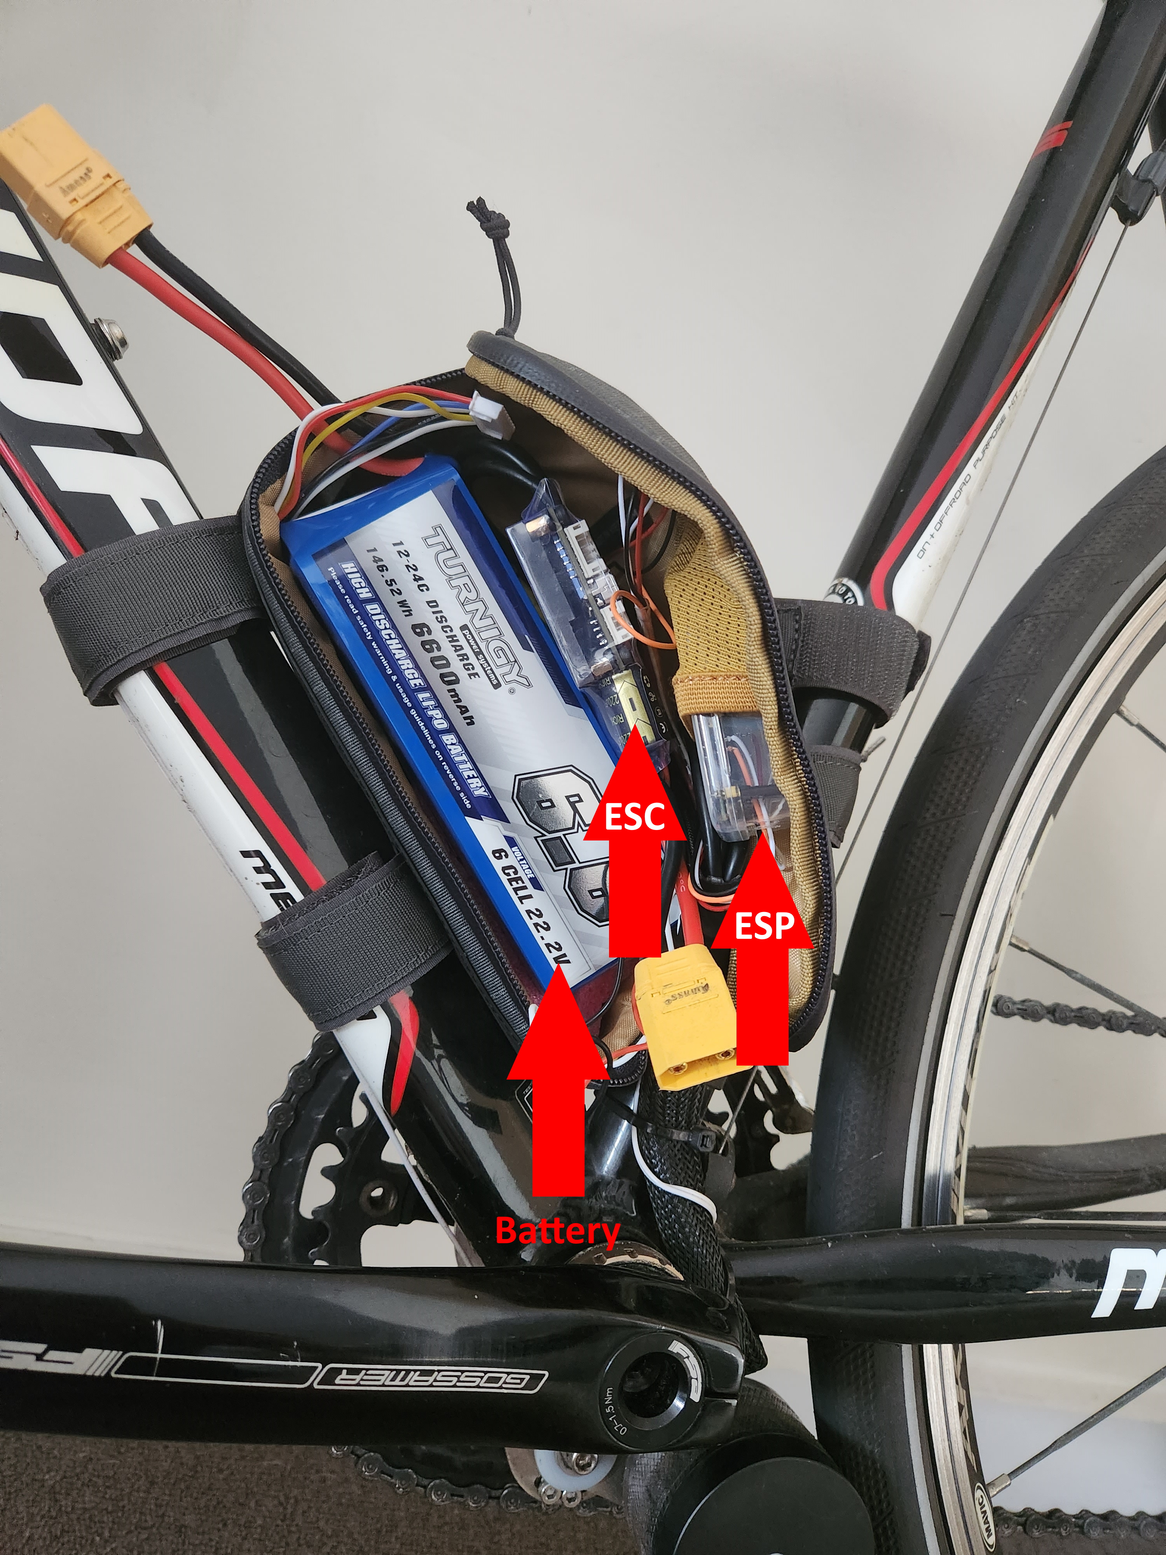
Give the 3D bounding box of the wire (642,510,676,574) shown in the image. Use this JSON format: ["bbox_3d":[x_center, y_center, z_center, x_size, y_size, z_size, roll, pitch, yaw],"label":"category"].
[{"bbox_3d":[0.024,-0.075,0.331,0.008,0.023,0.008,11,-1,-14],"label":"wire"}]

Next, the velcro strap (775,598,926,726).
[{"bbox_3d":[0.083,-0.032,0.338,0.051,0.029,0.041,17,-24,-14],"label":"velcro strap"}]

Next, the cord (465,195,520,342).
[{"bbox_3d":[-0.023,-0.139,0.281,0.011,0.039,0.009,-12,0,-15],"label":"cord"}]

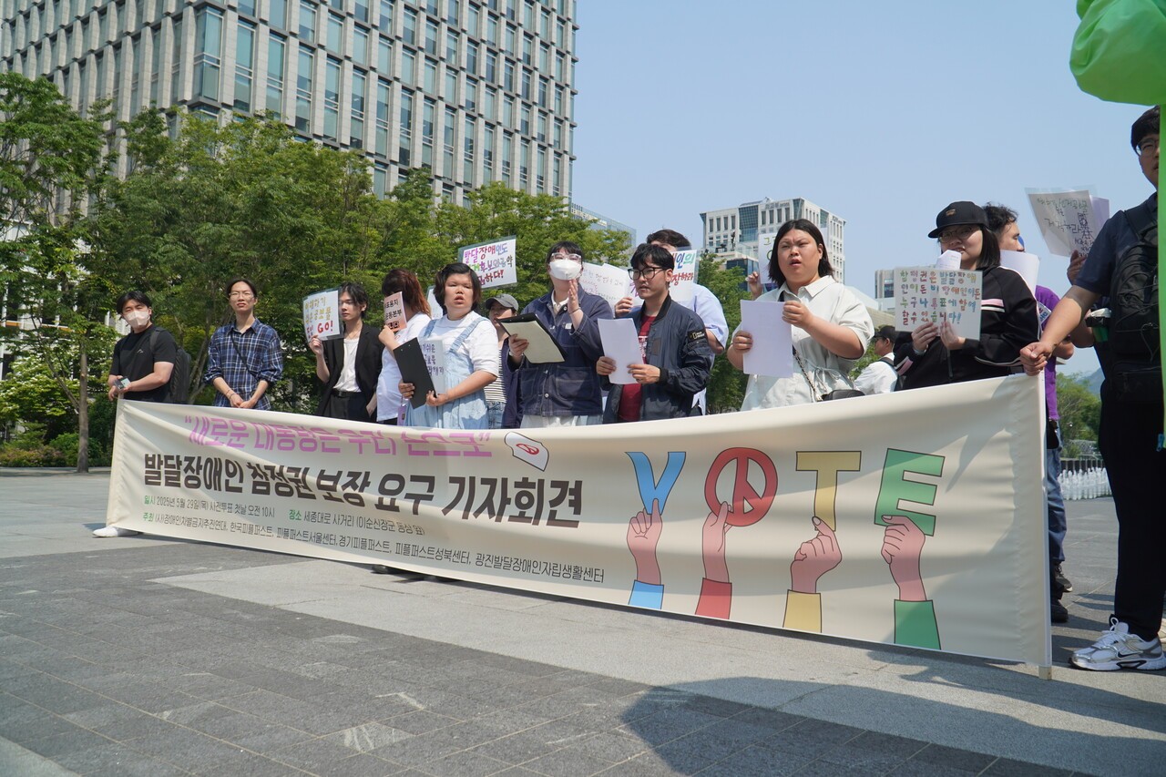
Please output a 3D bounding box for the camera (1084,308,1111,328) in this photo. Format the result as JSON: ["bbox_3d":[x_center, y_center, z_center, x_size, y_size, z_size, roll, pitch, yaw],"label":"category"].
[{"bbox_3d":[1.885,-0.257,3.200,0.110,0.075,0.070,-2,-4,37],"label":"camera"}]

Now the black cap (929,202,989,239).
[{"bbox_3d":[1.369,-0.617,3.200,0.270,0.150,0.190,4,-4,-43],"label":"black cap"}]

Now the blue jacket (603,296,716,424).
[{"bbox_3d":[0.344,-0.104,4.000,0.490,0.650,0.340,-1,-4,34],"label":"blue jacket"}]

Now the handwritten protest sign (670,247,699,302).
[{"bbox_3d":[0.403,-0.558,4.320,0.390,0.275,0.020,-1,-7,31],"label":"handwritten protest sign"}]

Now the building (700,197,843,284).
[{"bbox_3d":[71.093,-22.835,326.711,41.000,82.700,41.000,-1,-4,39],"label":"building"}]

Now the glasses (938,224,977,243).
[{"bbox_3d":[1.392,-0.552,3.197,0.140,0.047,0.140,4,-4,-43],"label":"glasses"}]

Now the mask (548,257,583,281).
[{"bbox_3d":[-0.087,-0.573,4.200,0.155,0.105,0.090,1,-3,-3],"label":"mask"}]

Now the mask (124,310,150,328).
[{"bbox_3d":[-3.184,-0.495,6.250,0.150,0.130,0.100,1,-3,-6],"label":"mask"}]

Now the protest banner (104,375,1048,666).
[{"bbox_3d":[-0.955,0.468,4.500,6.000,0.910,0.130,-2,-4,36],"label":"protest banner"}]

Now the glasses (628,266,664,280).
[{"bbox_3d":[0.287,-0.526,3.960,0.145,0.050,0.145,-1,2,35],"label":"glasses"}]

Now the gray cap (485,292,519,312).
[{"bbox_3d":[-0.530,-0.566,5.750,0.180,0.150,0.260,-1,-3,34],"label":"gray cap"}]

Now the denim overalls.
[{"bbox_3d":[-0.703,0.152,4.524,0.480,1.030,0.360,-1,-3,27],"label":"denim overalls"}]

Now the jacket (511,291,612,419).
[{"bbox_3d":[-0.101,-0.175,4.300,0.500,0.640,0.360,0,-3,20],"label":"jacket"}]

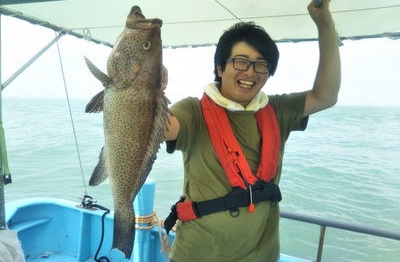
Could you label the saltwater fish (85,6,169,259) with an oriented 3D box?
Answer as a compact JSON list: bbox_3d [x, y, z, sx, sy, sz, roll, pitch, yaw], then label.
[{"bbox_3d":[-0.168,0.000,0.805,0.175,0.575,0.105,5,4,23],"label":"saltwater fish"}]

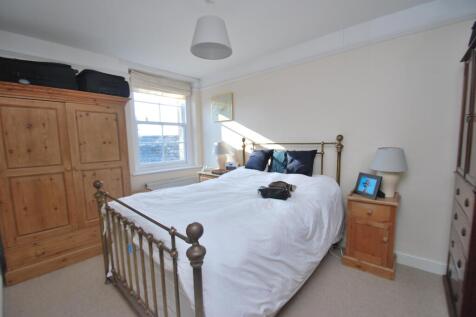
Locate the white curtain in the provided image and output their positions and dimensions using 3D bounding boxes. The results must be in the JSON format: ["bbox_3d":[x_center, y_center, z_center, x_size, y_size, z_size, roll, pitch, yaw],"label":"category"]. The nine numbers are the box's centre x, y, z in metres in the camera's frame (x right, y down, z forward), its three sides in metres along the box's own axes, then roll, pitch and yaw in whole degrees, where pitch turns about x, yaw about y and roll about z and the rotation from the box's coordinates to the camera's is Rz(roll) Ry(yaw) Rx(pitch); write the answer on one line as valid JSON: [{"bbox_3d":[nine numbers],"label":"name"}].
[{"bbox_3d":[-1.264,-1.254,3.437,0.080,0.270,1.140,4,7,41],"label":"white curtain"}]

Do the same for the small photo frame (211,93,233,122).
[{"bbox_3d":[-0.308,-0.936,3.675,0.560,0.500,0.035,4,7,41],"label":"small photo frame"}]

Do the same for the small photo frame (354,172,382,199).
[{"bbox_3d":[1.359,0.286,2.045,0.060,0.235,0.255,15,1,-15],"label":"small photo frame"}]

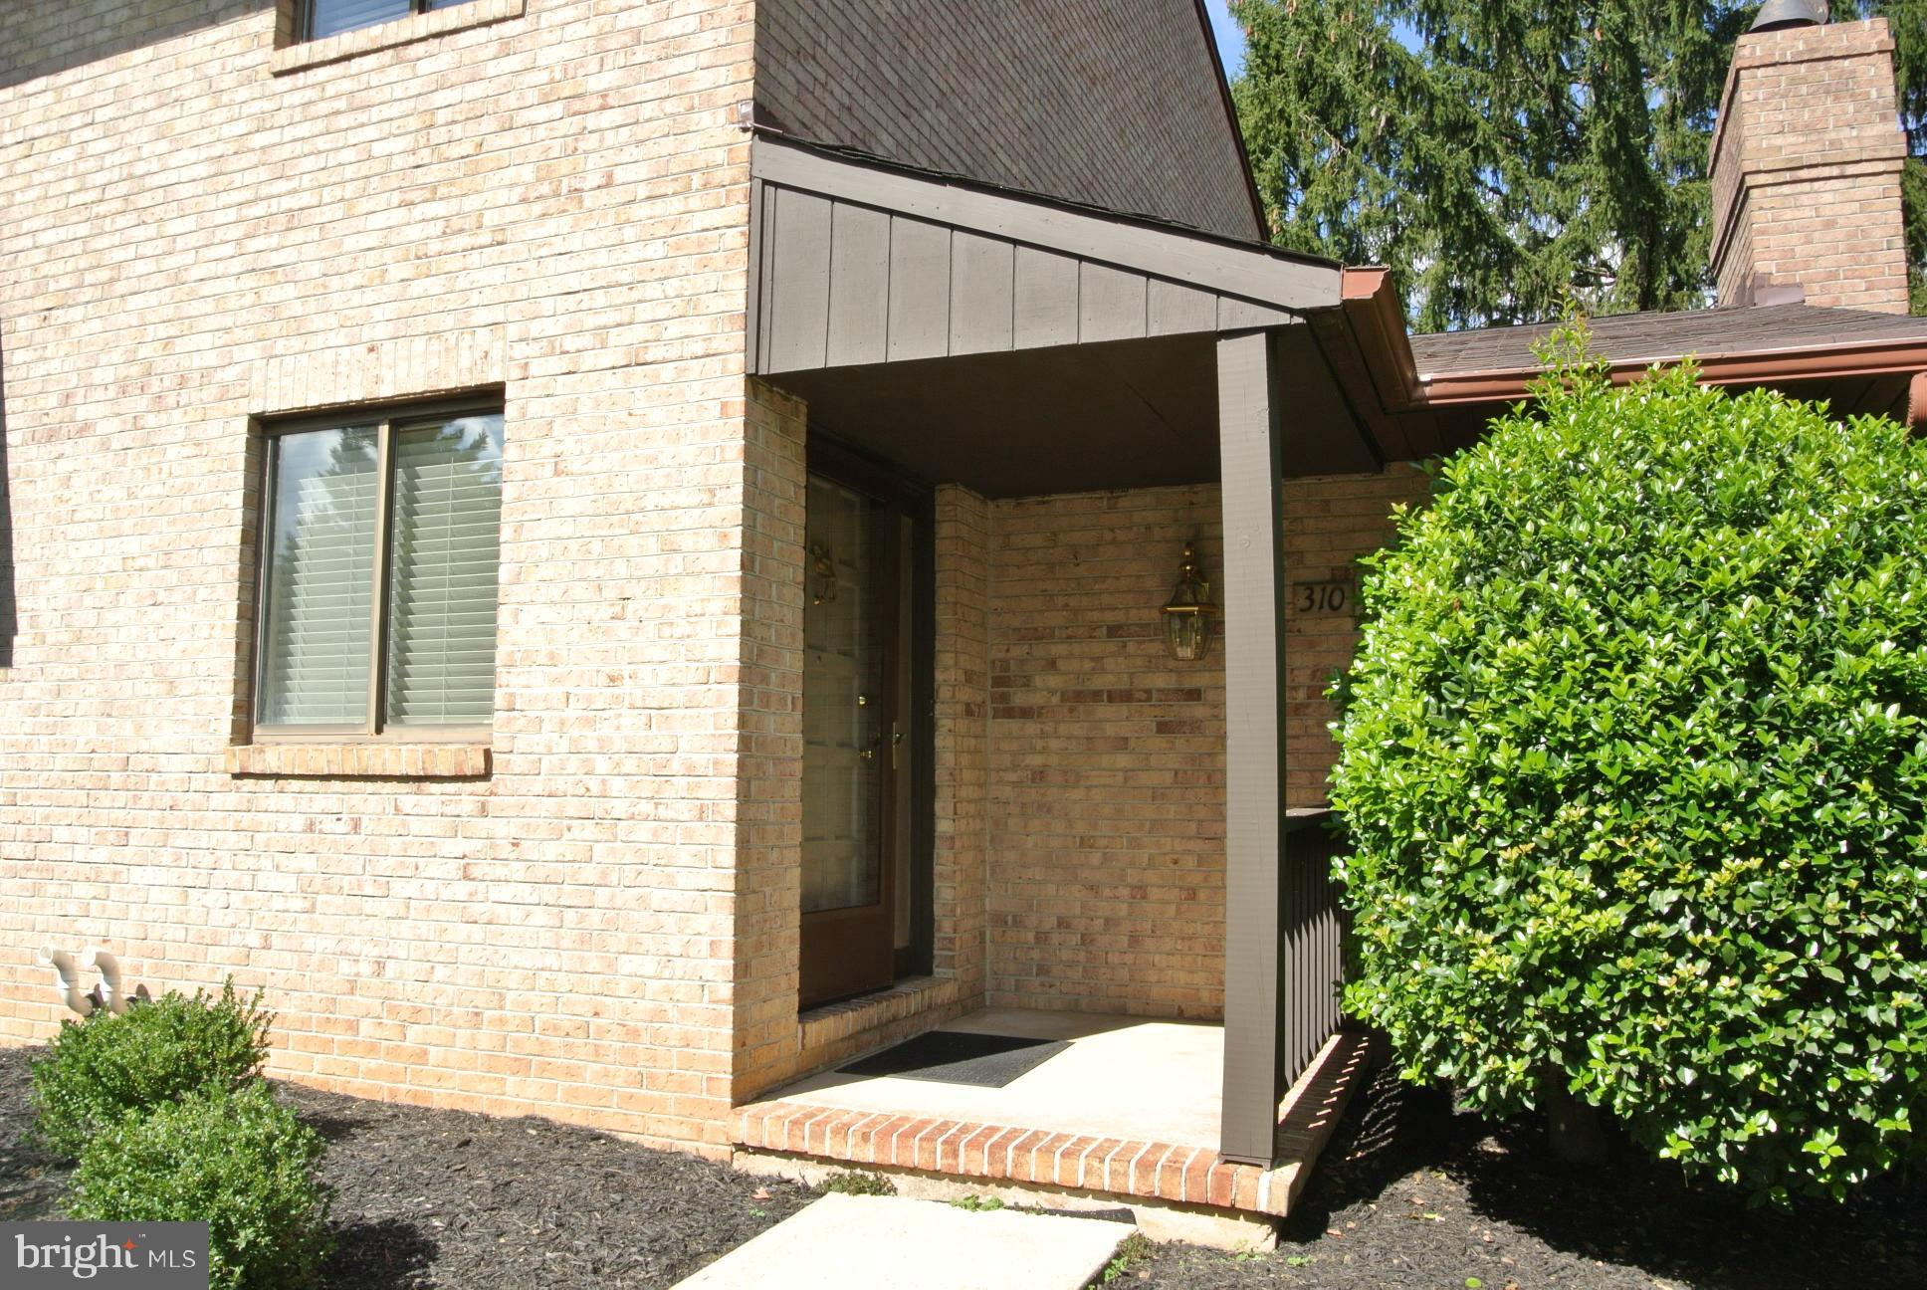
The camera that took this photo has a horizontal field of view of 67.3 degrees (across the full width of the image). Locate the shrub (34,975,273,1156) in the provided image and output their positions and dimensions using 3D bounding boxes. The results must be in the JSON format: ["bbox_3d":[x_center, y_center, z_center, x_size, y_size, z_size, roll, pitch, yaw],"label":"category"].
[{"bbox_3d":[-2.400,1.240,4.320,0.630,0.500,0.620,-2,-5,22],"label":"shrub"}]

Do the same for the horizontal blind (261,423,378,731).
[{"bbox_3d":[-2.393,-0.266,5.407,0.520,1.140,0.050,-2,-5,22],"label":"horizontal blind"}]

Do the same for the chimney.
[{"bbox_3d":[5.027,-2.551,8.680,0.790,1.740,1.600,-2,-5,22],"label":"chimney"}]

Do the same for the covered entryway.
[{"bbox_3d":[0.578,0.012,5.151,1.870,3.190,2.150,-2,-5,22],"label":"covered entryway"}]

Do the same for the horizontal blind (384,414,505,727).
[{"bbox_3d":[-1.856,-0.280,5.188,0.520,1.140,0.050,-2,-5,22],"label":"horizontal blind"}]

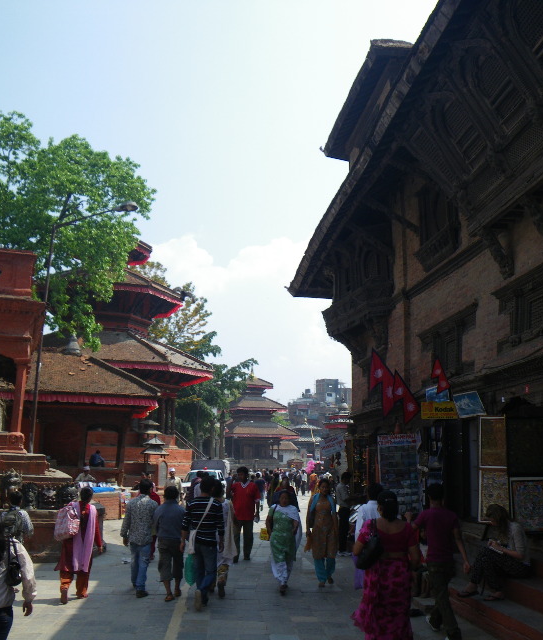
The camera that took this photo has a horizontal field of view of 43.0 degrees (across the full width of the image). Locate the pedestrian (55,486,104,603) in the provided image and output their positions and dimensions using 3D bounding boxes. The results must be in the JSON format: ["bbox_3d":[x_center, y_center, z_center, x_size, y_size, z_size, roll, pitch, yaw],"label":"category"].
[{"bbox_3d":[-2.565,3.053,9.480,0.580,1.480,0.450,2,-12,-3],"label":"pedestrian"}]

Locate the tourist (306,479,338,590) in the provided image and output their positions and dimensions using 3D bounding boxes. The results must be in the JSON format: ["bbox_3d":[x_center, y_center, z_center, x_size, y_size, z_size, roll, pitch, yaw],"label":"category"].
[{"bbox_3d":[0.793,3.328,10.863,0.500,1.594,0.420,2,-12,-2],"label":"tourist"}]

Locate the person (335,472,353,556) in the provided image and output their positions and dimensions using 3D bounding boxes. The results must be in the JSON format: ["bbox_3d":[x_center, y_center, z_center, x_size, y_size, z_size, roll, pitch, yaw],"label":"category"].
[{"bbox_3d":[1.555,4.064,14.496,0.420,1.682,0.450,2,-12,-2],"label":"person"}]

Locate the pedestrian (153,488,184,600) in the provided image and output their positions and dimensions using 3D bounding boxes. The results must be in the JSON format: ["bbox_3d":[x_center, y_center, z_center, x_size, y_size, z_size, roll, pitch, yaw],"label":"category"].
[{"bbox_3d":[-1.370,3.076,9.586,0.460,1.530,0.420,2,-12,-4],"label":"pedestrian"}]

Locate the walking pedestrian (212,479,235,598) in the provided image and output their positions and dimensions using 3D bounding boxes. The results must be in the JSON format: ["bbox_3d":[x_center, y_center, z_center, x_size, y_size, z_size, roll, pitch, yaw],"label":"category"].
[{"bbox_3d":[-0.716,3.094,9.906,0.450,1.582,0.500,2,-12,-5],"label":"walking pedestrian"}]

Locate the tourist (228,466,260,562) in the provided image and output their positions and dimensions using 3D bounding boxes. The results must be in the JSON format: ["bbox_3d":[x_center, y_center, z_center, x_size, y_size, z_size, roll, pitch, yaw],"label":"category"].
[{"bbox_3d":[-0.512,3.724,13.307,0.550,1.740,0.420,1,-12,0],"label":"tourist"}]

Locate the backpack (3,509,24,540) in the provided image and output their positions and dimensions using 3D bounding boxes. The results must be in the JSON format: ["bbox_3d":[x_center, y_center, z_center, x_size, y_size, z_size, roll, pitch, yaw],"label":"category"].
[{"bbox_3d":[-3.477,2.756,9.300,0.300,0.430,0.200,3,-12,-7],"label":"backpack"}]

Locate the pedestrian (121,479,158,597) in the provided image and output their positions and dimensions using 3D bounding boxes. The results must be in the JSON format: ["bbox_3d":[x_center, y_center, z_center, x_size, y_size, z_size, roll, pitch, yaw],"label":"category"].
[{"bbox_3d":[-1.909,3.186,10.247,0.500,1.609,0.500,2,-12,-3],"label":"pedestrian"}]

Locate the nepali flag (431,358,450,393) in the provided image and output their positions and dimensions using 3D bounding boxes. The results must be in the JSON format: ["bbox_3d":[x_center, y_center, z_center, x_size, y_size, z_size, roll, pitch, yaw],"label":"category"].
[{"bbox_3d":[3.046,1.006,12.400,0.330,0.600,0.100,2,-12,-5],"label":"nepali flag"}]

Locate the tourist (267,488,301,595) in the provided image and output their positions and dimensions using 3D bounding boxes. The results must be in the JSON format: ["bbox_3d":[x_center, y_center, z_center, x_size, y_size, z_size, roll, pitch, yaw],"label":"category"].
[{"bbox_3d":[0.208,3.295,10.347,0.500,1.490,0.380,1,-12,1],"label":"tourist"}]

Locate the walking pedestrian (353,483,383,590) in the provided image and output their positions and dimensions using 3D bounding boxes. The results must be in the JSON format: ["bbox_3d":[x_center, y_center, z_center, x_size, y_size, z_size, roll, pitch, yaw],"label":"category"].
[{"bbox_3d":[1.426,3.142,9.801,0.480,1.610,0.400,2,-12,-4],"label":"walking pedestrian"}]

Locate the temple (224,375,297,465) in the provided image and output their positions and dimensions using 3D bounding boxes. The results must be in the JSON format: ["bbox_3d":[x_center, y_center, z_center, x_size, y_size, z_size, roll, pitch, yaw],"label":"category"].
[{"bbox_3d":[-2.399,12.486,80.706,8.700,12.300,8.700,7,-13,-24],"label":"temple"}]

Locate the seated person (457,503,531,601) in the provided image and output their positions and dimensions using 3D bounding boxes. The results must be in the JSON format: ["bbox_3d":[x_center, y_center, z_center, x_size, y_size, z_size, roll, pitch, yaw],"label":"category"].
[{"bbox_3d":[2.777,2.909,8.692,0.880,1.060,0.470,3,-12,-8],"label":"seated person"}]

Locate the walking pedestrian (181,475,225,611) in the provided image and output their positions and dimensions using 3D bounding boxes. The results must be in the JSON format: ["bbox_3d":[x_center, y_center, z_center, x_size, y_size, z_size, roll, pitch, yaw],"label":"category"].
[{"bbox_3d":[-0.879,2.933,9.206,0.560,1.670,0.480,2,-12,-4],"label":"walking pedestrian"}]

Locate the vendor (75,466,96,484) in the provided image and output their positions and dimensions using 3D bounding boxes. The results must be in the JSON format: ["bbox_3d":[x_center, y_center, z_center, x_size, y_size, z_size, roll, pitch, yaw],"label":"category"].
[{"bbox_3d":[-6.559,5.579,24.209,0.650,0.860,0.600,5,-13,-15],"label":"vendor"}]

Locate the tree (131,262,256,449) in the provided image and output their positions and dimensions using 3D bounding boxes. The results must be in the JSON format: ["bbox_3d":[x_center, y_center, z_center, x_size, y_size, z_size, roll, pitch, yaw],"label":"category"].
[{"bbox_3d":[-6.858,4.452,56.001,10.500,19.000,10.000,1,-12,0],"label":"tree"}]

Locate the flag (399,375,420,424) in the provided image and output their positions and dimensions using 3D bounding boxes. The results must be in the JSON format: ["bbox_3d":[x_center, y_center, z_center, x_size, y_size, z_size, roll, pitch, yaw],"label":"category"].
[{"bbox_3d":[2.620,1.511,13.200,0.450,0.920,0.120,2,-12,-5],"label":"flag"}]

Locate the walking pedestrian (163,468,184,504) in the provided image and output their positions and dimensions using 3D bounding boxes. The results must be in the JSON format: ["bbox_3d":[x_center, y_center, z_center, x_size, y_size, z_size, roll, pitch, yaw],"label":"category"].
[{"bbox_3d":[-2.604,4.720,18.025,0.500,1.660,0.350,3,-12,-8],"label":"walking pedestrian"}]

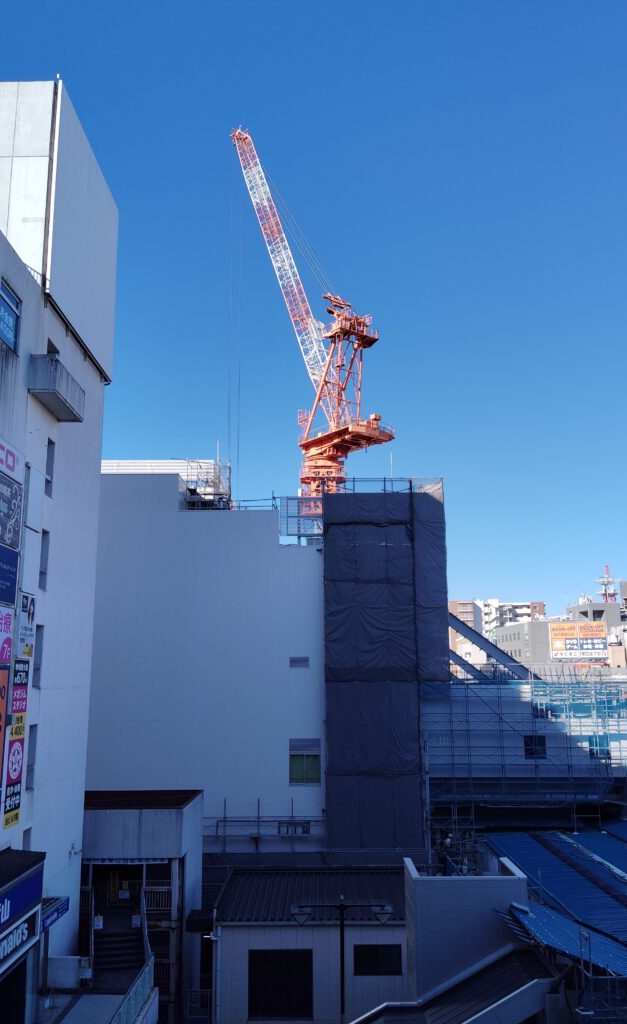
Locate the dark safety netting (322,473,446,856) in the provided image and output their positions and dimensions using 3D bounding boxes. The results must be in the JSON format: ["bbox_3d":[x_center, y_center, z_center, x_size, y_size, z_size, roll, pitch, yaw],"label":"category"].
[{"bbox_3d":[4.157,8.645,47.667,7.100,20.300,1.700,0,-12,0],"label":"dark safety netting"}]

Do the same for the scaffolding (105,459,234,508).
[{"bbox_3d":[-10.808,-1.723,57.666,9.100,3.300,3.000,0,-12,0],"label":"scaffolding"}]

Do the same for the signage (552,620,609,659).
[{"bbox_3d":[47.814,23.017,149.266,10.100,6.350,0.400,-3,-12,13],"label":"signage"}]

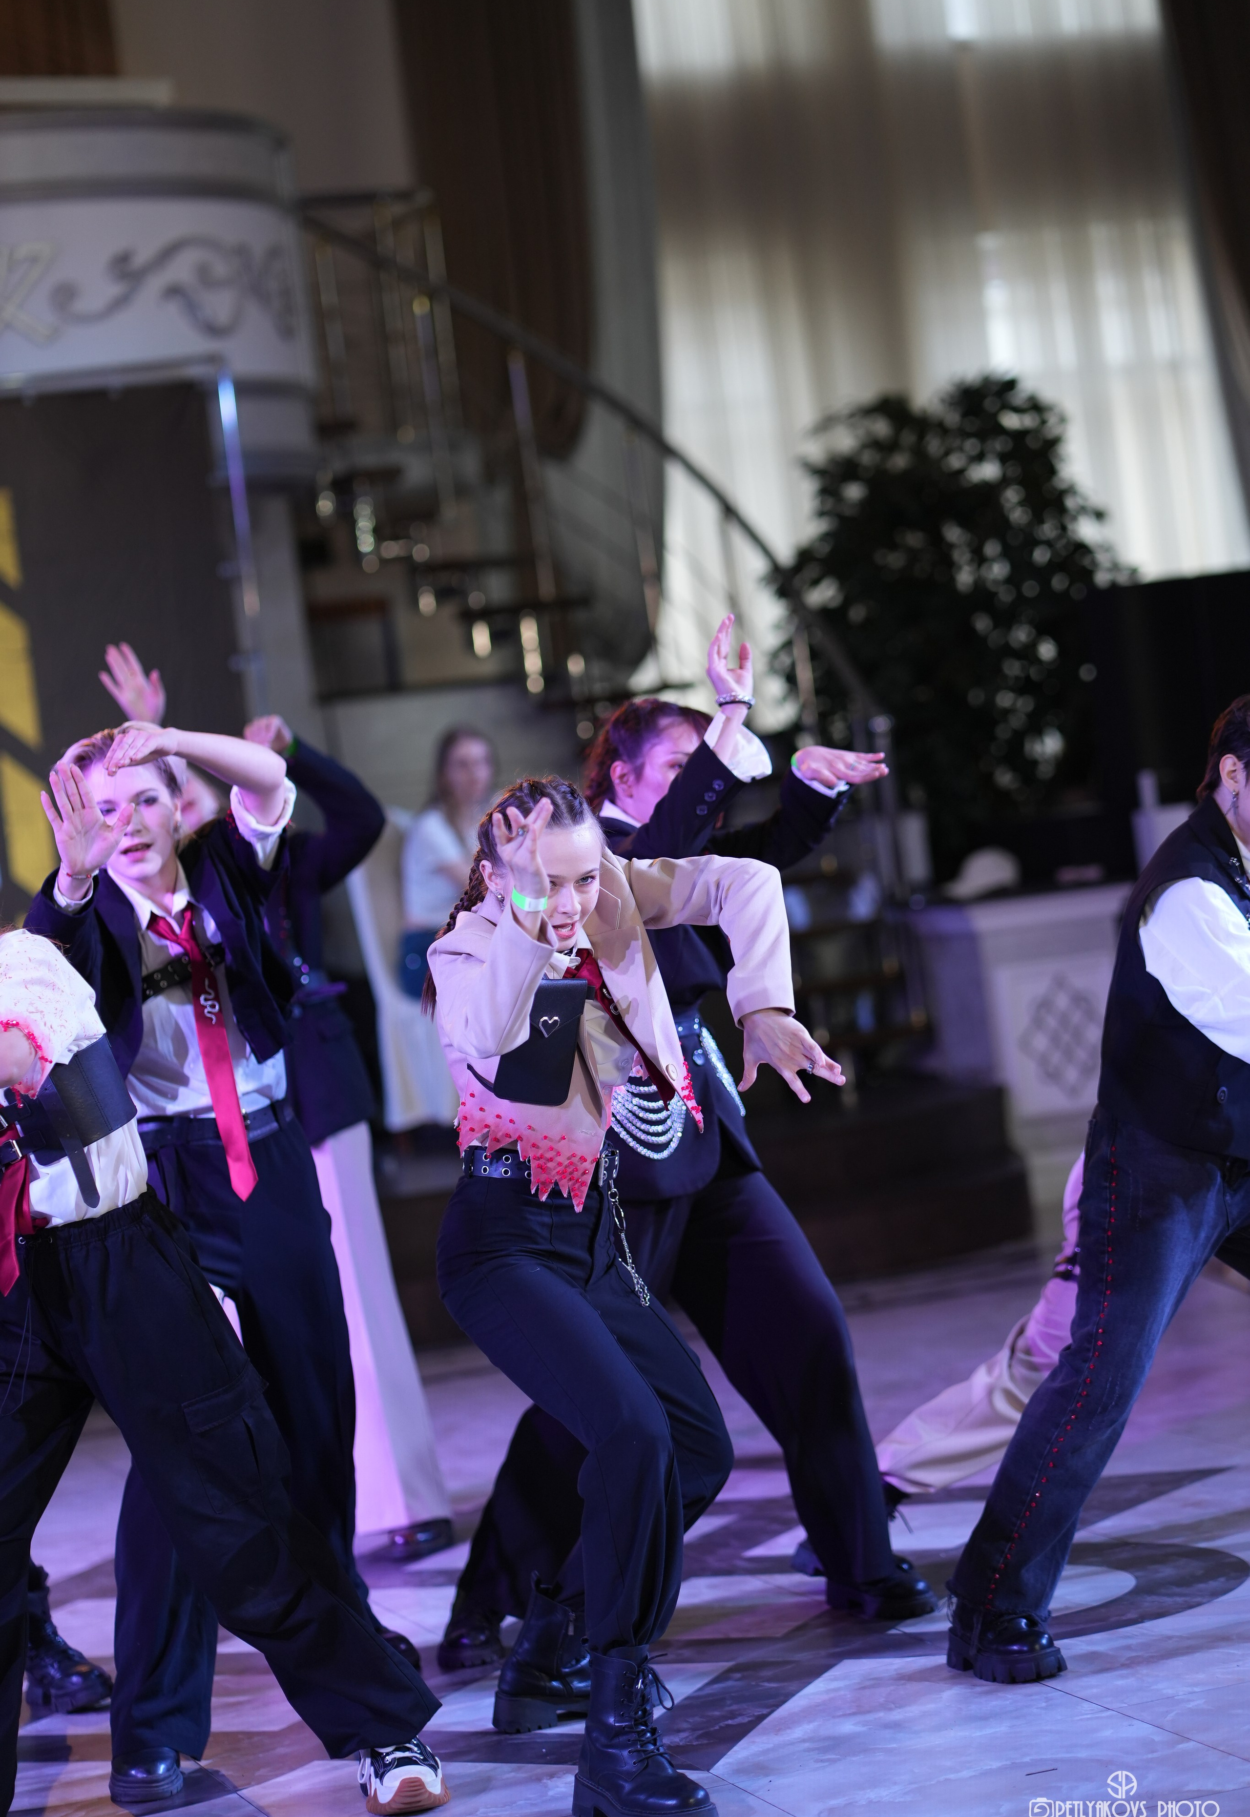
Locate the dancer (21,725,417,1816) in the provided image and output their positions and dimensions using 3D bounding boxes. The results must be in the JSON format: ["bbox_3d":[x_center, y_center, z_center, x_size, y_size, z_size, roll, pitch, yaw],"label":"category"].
[{"bbox_3d":[-0.665,0.508,7.110,0.670,1.640,0.770,-7,1,-20],"label":"dancer"}]

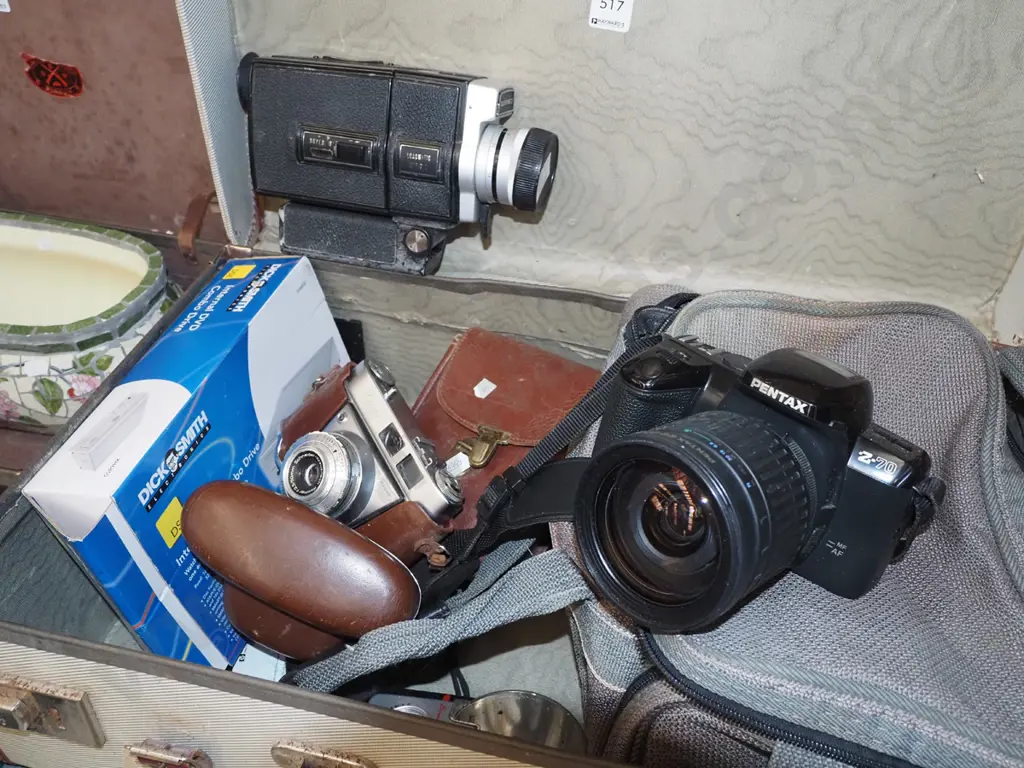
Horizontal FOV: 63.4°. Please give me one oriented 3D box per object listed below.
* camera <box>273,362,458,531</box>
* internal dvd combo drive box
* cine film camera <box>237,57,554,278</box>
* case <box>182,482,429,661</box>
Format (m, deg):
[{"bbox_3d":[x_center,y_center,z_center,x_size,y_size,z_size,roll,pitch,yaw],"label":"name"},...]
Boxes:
[{"bbox_3d":[-0.098,0.054,0.552,0.078,0.086,0.122,7,43,-57],"label":"camera"},{"bbox_3d":[-0.194,0.043,0.577,0.061,0.157,0.240,0,39,18],"label":"internal dvd combo drive box"},{"bbox_3d":[-0.088,-0.159,0.614,0.250,0.146,0.058,12,23,14],"label":"cine film camera"},{"bbox_3d":[-0.115,0.102,0.455,0.132,0.072,0.066,19,44,19],"label":"case"}]

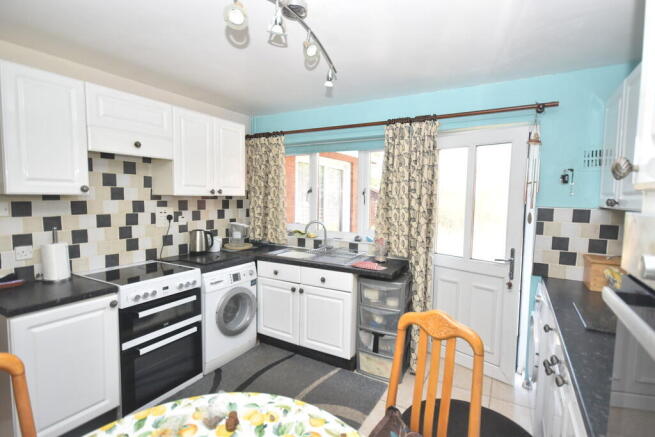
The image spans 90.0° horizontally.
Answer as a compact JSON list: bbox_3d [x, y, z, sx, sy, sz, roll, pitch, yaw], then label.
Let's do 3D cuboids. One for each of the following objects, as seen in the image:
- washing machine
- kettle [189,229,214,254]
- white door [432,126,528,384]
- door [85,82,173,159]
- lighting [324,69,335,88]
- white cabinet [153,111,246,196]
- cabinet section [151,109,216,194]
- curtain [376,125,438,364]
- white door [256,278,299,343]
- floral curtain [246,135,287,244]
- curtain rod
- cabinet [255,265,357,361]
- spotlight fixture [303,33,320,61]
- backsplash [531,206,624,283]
[{"bbox_3d":[-1.069,0.813,2.985,0.590,0.827,0.599,3,5,30],"label":"washing machine"},{"bbox_3d":[-1.187,0.217,3.086,0.225,0.245,0.160,-1,4,-21],"label":"kettle"},{"bbox_3d":[1.145,0.283,2.683,0.750,1.980,0.065,3,5,30],"label":"white door"},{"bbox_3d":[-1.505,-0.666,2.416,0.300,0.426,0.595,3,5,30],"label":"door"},{"bbox_3d":[0.015,-0.906,2.120,0.062,0.110,0.065,1,4,0],"label":"lighting"},{"bbox_3d":[-1.161,-0.564,3.027,0.316,0.703,0.795,3,5,30],"label":"white cabinet"},{"bbox_3d":[-1.253,-0.553,2.858,0.300,0.706,0.406,3,4,30],"label":"cabinet section"},{"bbox_3d":[0.647,0.216,2.813,0.515,2.065,0.180,3,5,30],"label":"curtain"},{"bbox_3d":[-0.459,0.844,3.039,0.470,0.556,0.022,3,4,30],"label":"white door"},{"bbox_3d":[-0.679,-0.313,3.605,0.550,1.160,0.120,3,5,30],"label":"floral curtain"},{"bbox_3d":[0.335,-0.855,2.973,2.887,0.048,0.055,3,5,30],"label":"curtain rod"},{"bbox_3d":[-0.091,0.763,3.136,1.015,0.723,0.547,3,5,30],"label":"cabinet"},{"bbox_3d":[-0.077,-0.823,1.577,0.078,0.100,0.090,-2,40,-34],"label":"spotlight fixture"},{"bbox_3d":[1.755,0.186,2.313,0.496,0.516,0.020,3,5,30],"label":"backsplash"}]

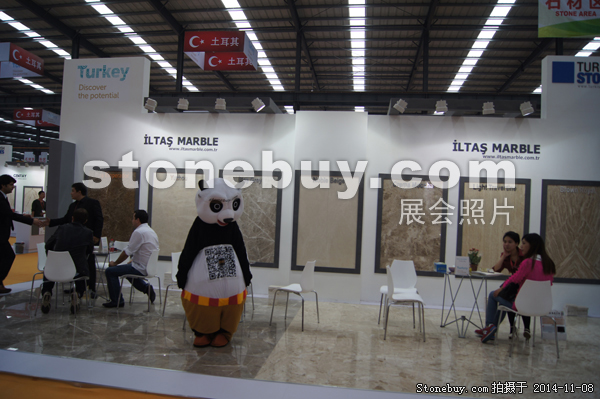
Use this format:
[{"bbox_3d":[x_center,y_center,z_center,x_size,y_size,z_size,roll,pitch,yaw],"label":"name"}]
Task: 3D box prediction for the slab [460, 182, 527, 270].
[{"bbox_3d":[2.888,0.434,6.714,0.985,1.470,0.050,2,-1,7],"label":"slab"}]

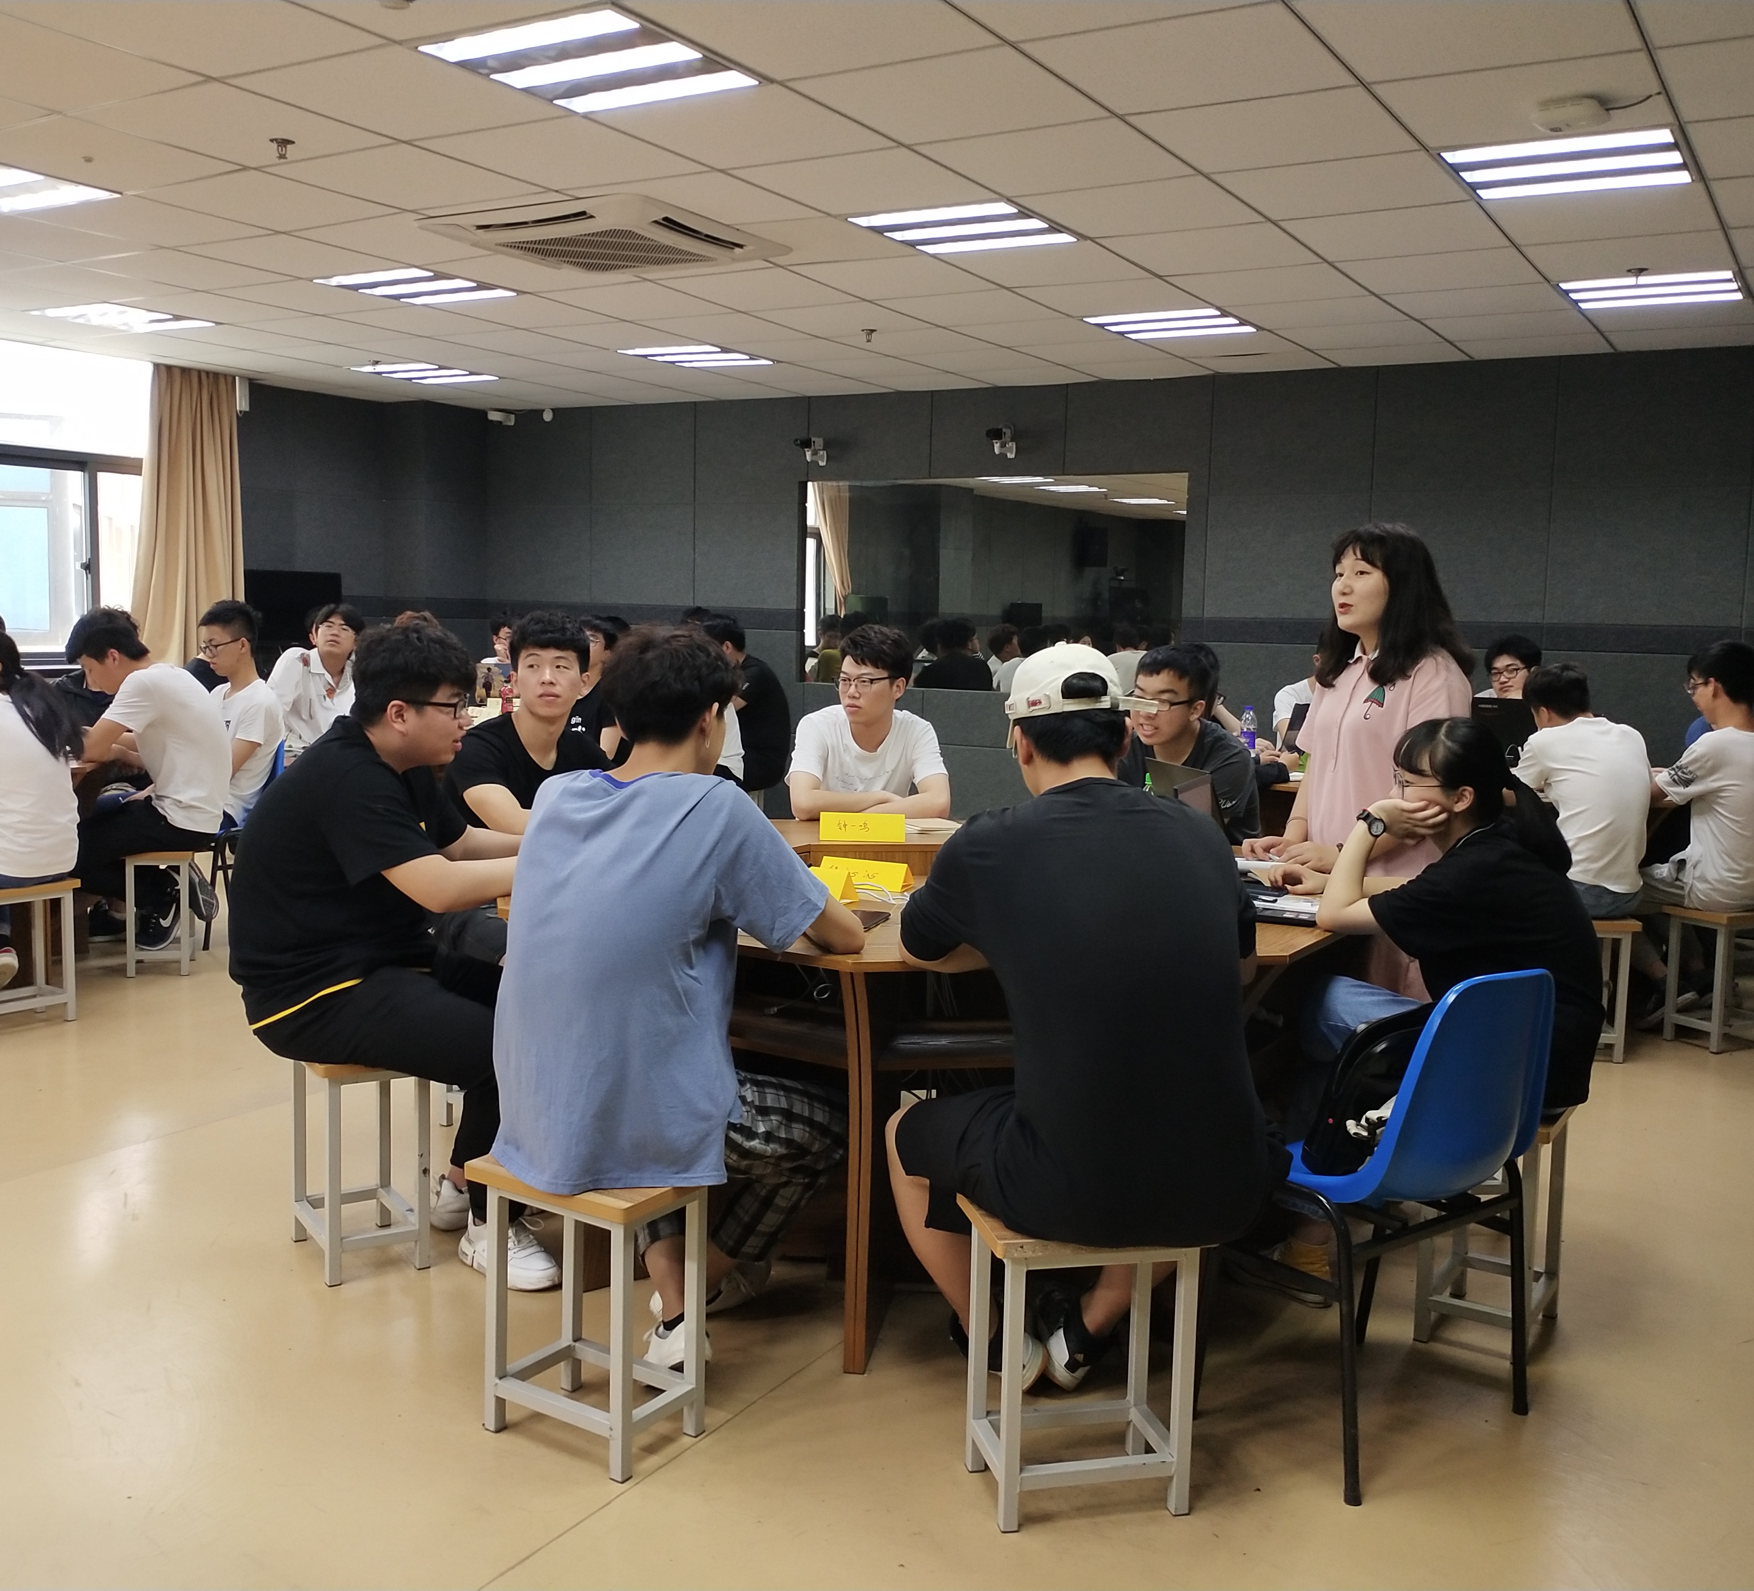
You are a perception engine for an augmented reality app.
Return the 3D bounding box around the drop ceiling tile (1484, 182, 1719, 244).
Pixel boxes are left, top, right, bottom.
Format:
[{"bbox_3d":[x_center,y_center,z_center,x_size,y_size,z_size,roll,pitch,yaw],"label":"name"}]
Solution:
[{"bbox_3d":[2.032,-1.629,5.300,0.600,0.020,0.600,4,6,28],"label":"drop ceiling tile"}]

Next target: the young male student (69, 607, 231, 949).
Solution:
[{"bbox_3d":[-2.640,-0.029,6.893,0.680,1.300,0.500,0,6,-13],"label":"young male student"}]

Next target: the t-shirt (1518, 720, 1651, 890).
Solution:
[{"bbox_3d":[2.262,0.035,6.080,0.430,0.570,0.350,0,6,-14],"label":"t-shirt"}]

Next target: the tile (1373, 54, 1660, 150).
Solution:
[{"bbox_3d":[1.491,-1.589,4.344,0.595,0.020,0.595,4,6,29],"label":"tile"}]

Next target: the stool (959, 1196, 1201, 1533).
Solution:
[{"bbox_3d":[0.327,0.889,3.043,0.355,0.450,0.255,0,5,-14],"label":"stool"}]

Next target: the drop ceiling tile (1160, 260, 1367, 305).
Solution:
[{"bbox_3d":[1.364,-1.763,6.547,0.600,0.020,0.600,4,6,27],"label":"drop ceiling tile"}]

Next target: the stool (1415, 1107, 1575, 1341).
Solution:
[{"bbox_3d":[1.240,0.845,3.800,0.250,0.450,0.360,5,6,34],"label":"stool"}]

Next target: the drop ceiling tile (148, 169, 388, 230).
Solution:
[{"bbox_3d":[-1.844,-1.803,5.748,0.600,0.020,0.600,4,6,29],"label":"drop ceiling tile"}]

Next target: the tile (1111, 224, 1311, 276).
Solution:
[{"bbox_3d":[1.102,-1.786,6.183,0.600,0.020,0.600,4,5,30],"label":"tile"}]

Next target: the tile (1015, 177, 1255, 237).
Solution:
[{"bbox_3d":[0.789,-1.733,5.596,0.600,0.020,0.600,4,6,29],"label":"tile"}]

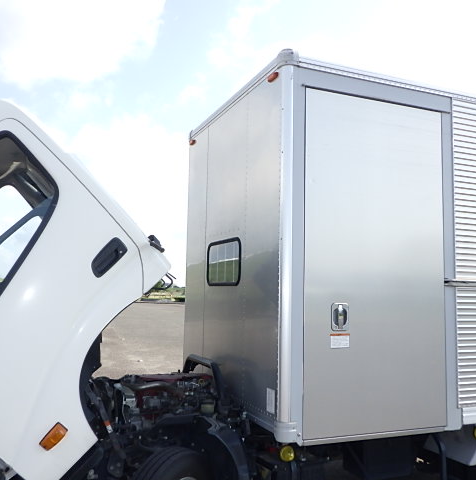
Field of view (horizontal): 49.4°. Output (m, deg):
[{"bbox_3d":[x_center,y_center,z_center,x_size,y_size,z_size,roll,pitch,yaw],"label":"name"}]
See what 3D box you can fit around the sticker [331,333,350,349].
[{"bbox_3d":[0.610,0.603,3.079,0.136,0.084,0.004,4,-6,-22],"label":"sticker"}]

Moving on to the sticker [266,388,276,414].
[{"bbox_3d":[0.196,0.943,3.031,0.004,0.135,0.107,4,-6,-22],"label":"sticker"}]

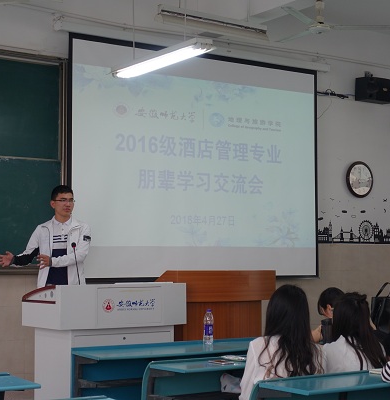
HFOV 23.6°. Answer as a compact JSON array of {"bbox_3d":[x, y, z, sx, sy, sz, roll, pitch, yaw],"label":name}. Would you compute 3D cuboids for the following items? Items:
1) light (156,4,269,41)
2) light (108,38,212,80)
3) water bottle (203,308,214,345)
[{"bbox_3d":[0.194,-1.666,8.932,1.240,0.160,0.170,3,-4,-34],"label":"light"},{"bbox_3d":[-0.259,-1.007,6.783,0.140,0.075,1.240,3,-4,-34],"label":"light"},{"bbox_3d":[0.088,0.827,6.080,0.064,0.232,0.064,0,-3,0],"label":"water bottle"}]

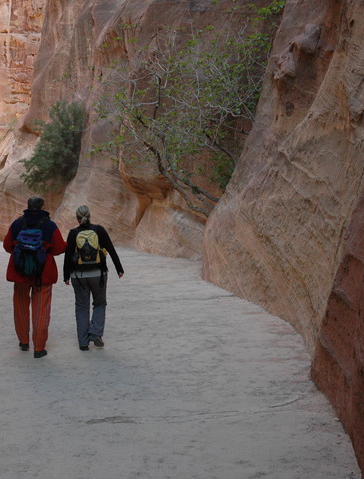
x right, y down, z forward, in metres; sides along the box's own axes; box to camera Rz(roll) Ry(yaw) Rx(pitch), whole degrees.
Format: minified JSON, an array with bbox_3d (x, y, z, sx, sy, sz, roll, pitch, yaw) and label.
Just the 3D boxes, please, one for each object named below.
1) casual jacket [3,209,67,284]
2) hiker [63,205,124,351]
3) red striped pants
[{"bbox_3d":[-1.633,0.077,8.850,0.700,0.840,0.420,0,2,-6],"label":"casual jacket"},{"bbox_3d":[-1.013,0.438,9.150,0.700,1.640,0.520,0,2,-7],"label":"hiker"},{"bbox_3d":[-1.653,0.821,8.870,0.430,0.880,0.480,0,2,-7],"label":"red striped pants"}]

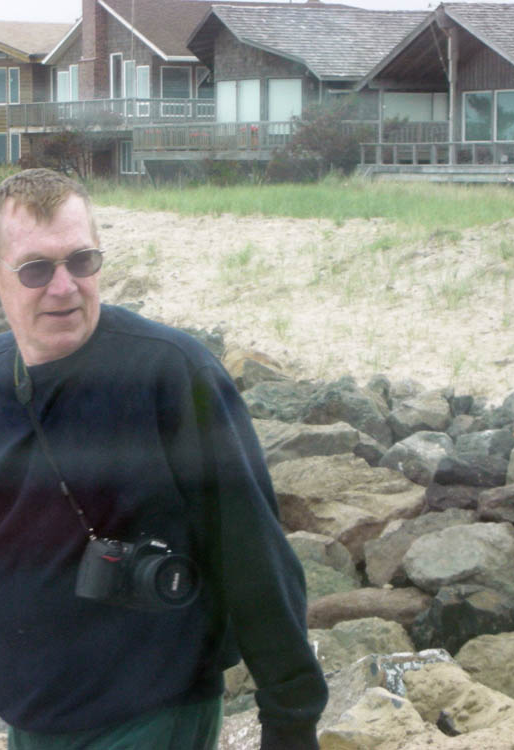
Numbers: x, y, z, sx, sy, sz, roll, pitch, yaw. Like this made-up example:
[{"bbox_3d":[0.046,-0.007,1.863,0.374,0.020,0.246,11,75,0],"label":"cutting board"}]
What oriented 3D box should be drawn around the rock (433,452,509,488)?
[{"bbox_3d":[1.139,0.512,16.100,0.410,0.210,0.340,0,4,0],"label":"rock"}]

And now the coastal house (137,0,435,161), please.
[{"bbox_3d":[2.600,-9.850,106.400,12.000,5.700,8.800,-3,5,-33],"label":"coastal house"}]

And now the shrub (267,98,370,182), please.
[{"bbox_3d":[1.865,-7.112,92.000,3.100,2.500,2.600,0,4,0],"label":"shrub"}]

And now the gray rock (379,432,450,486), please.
[{"bbox_3d":[0.862,0.462,16.600,0.390,0.290,0.360,0,4,0],"label":"gray rock"}]

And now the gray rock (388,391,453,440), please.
[{"bbox_3d":[0.916,0.234,17.100,0.370,0.280,0.320,0,5,0],"label":"gray rock"}]

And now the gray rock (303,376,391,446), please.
[{"bbox_3d":[0.504,0.198,16.900,0.520,0.380,0.420,0,5,0],"label":"gray rock"}]

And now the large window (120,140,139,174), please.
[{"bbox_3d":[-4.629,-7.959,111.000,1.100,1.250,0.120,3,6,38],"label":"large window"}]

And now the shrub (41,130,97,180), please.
[{"bbox_3d":[-6.552,-7.636,106.000,2.000,1.850,1.800,0,4,0],"label":"shrub"}]

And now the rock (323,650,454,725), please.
[{"bbox_3d":[0.477,1.137,11.000,0.480,0.300,0.420,0,4,0],"label":"rock"}]

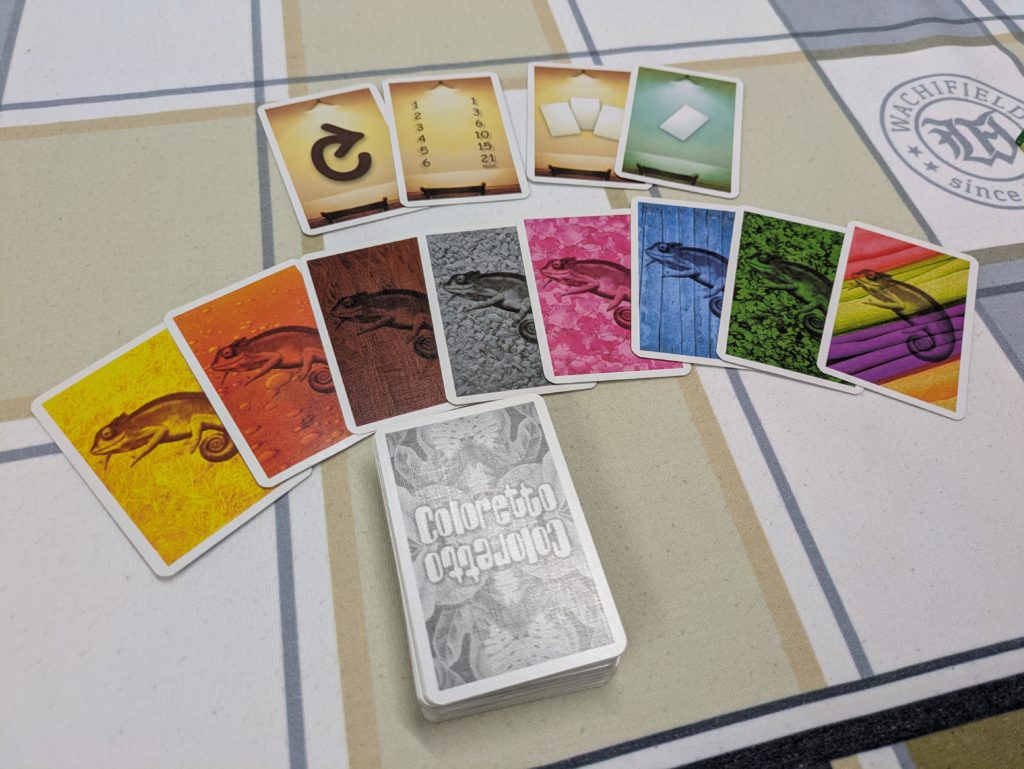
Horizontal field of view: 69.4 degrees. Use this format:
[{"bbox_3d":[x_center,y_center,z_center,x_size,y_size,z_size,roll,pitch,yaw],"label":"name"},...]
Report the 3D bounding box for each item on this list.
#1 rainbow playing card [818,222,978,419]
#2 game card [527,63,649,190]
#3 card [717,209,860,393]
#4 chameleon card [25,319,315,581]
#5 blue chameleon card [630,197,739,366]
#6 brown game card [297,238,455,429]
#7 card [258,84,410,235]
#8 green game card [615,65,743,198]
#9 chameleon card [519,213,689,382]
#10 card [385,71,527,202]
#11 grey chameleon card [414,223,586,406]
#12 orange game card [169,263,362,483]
[{"bbox_3d":[0.164,-0.030,0.311,0.059,0.001,0.090,21,59,9],"label":"rainbow playing card"},{"bbox_3d":[0.037,-0.129,0.364,0.059,0.001,0.090,3,58,-3],"label":"game card"},{"bbox_3d":[0.120,-0.039,0.313,0.059,0.001,0.090,15,58,5],"label":"card"},{"bbox_3d":[-0.118,0.018,0.256,0.088,0.001,0.057,41,64,20],"label":"chameleon card"},{"bbox_3d":[0.078,-0.044,0.308,0.057,0.001,0.088,6,58,0],"label":"blue chameleon card"},{"bbox_3d":[-0.046,-0.024,0.292,0.059,0.001,0.090,-16,60,-13],"label":"brown game card"},{"bbox_3d":[-0.078,-0.106,0.341,0.059,0.001,0.090,-18,61,-15],"label":"card"},{"bbox_3d":[0.083,-0.126,0.359,0.057,0.001,0.088,11,58,3],"label":"green game card"},{"bbox_3d":[0.036,-0.039,0.302,0.057,0.001,0.088,-5,59,-7],"label":"chameleon card"},{"bbox_3d":[-0.028,-0.116,0.345,0.057,0.001,0.088,-7,59,-8],"label":"card"},{"bbox_3d":[-0.003,-0.033,0.300,0.059,0.001,0.090,-8,59,-9],"label":"grey chameleon card"},{"bbox_3d":[-0.086,-0.008,0.279,0.059,0.001,0.090,-30,65,-21],"label":"orange game card"}]

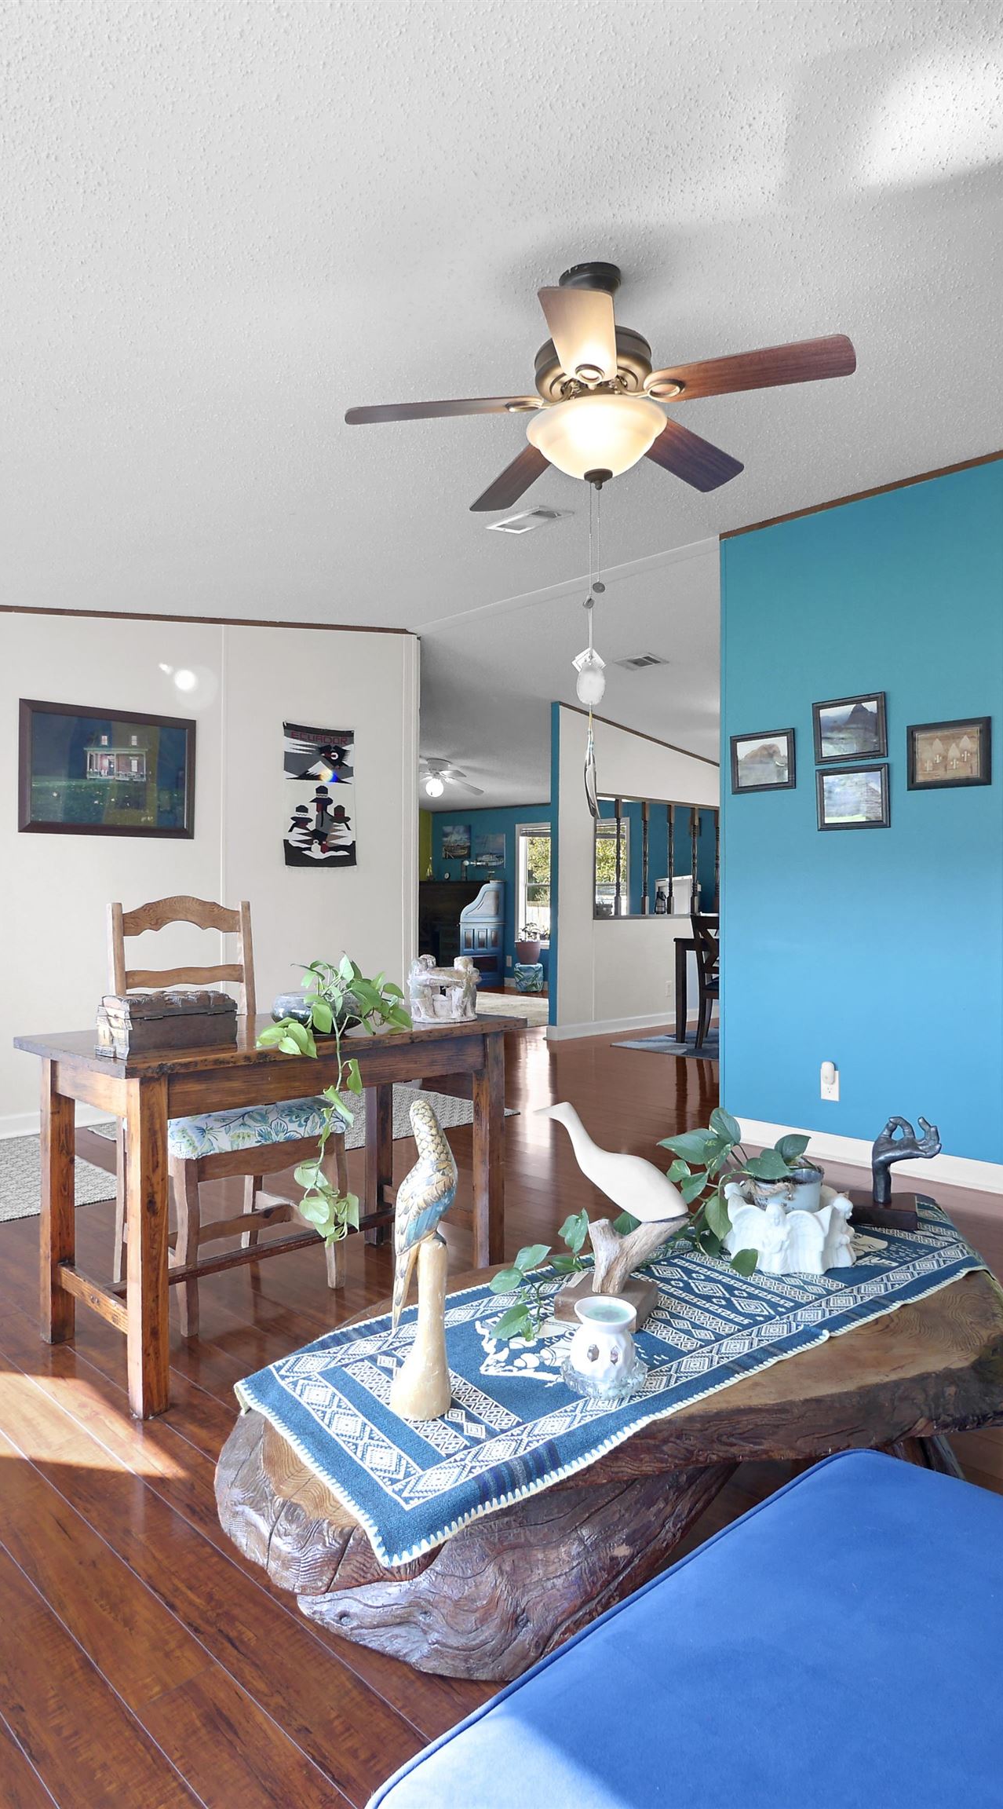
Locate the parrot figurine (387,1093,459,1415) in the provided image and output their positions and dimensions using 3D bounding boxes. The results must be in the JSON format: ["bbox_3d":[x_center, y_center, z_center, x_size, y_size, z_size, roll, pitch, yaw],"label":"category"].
[{"bbox_3d":[-0.107,0.474,1.318,0.105,0.420,0.082,0,1,-38],"label":"parrot figurine"}]

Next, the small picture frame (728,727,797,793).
[{"bbox_3d":[1.178,-0.639,4.381,0.020,0.265,0.318,0,1,-44],"label":"small picture frame"}]

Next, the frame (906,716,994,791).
[{"bbox_3d":[1.760,-0.582,3.826,0.022,0.258,0.318,0,1,-45],"label":"frame"}]

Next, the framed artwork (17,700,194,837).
[{"bbox_3d":[-1.950,-0.654,4.888,0.889,0.627,0.030,0,1,-45],"label":"framed artwork"}]

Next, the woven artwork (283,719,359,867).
[{"bbox_3d":[-1.069,-0.637,5.772,0.507,0.817,0.015,0,1,-45],"label":"woven artwork"}]

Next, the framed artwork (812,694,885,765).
[{"bbox_3d":[1.462,-0.731,4.090,0.020,0.265,0.315,0,1,-44],"label":"framed artwork"}]

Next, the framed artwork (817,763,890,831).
[{"bbox_3d":[1.486,-0.446,4.103,0.020,0.260,0.317,0,1,-45],"label":"framed artwork"}]

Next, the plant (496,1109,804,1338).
[{"bbox_3d":[0.301,0.559,1.835,0.742,0.299,0.279,0,0,-24],"label":"plant"}]

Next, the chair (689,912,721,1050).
[{"bbox_3d":[1.775,0.584,7.405,0.460,1.000,0.550,0,0,28],"label":"chair"}]

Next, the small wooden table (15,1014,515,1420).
[{"bbox_3d":[-0.578,0.712,2.653,0.645,0.757,1.190,1,1,45],"label":"small wooden table"}]

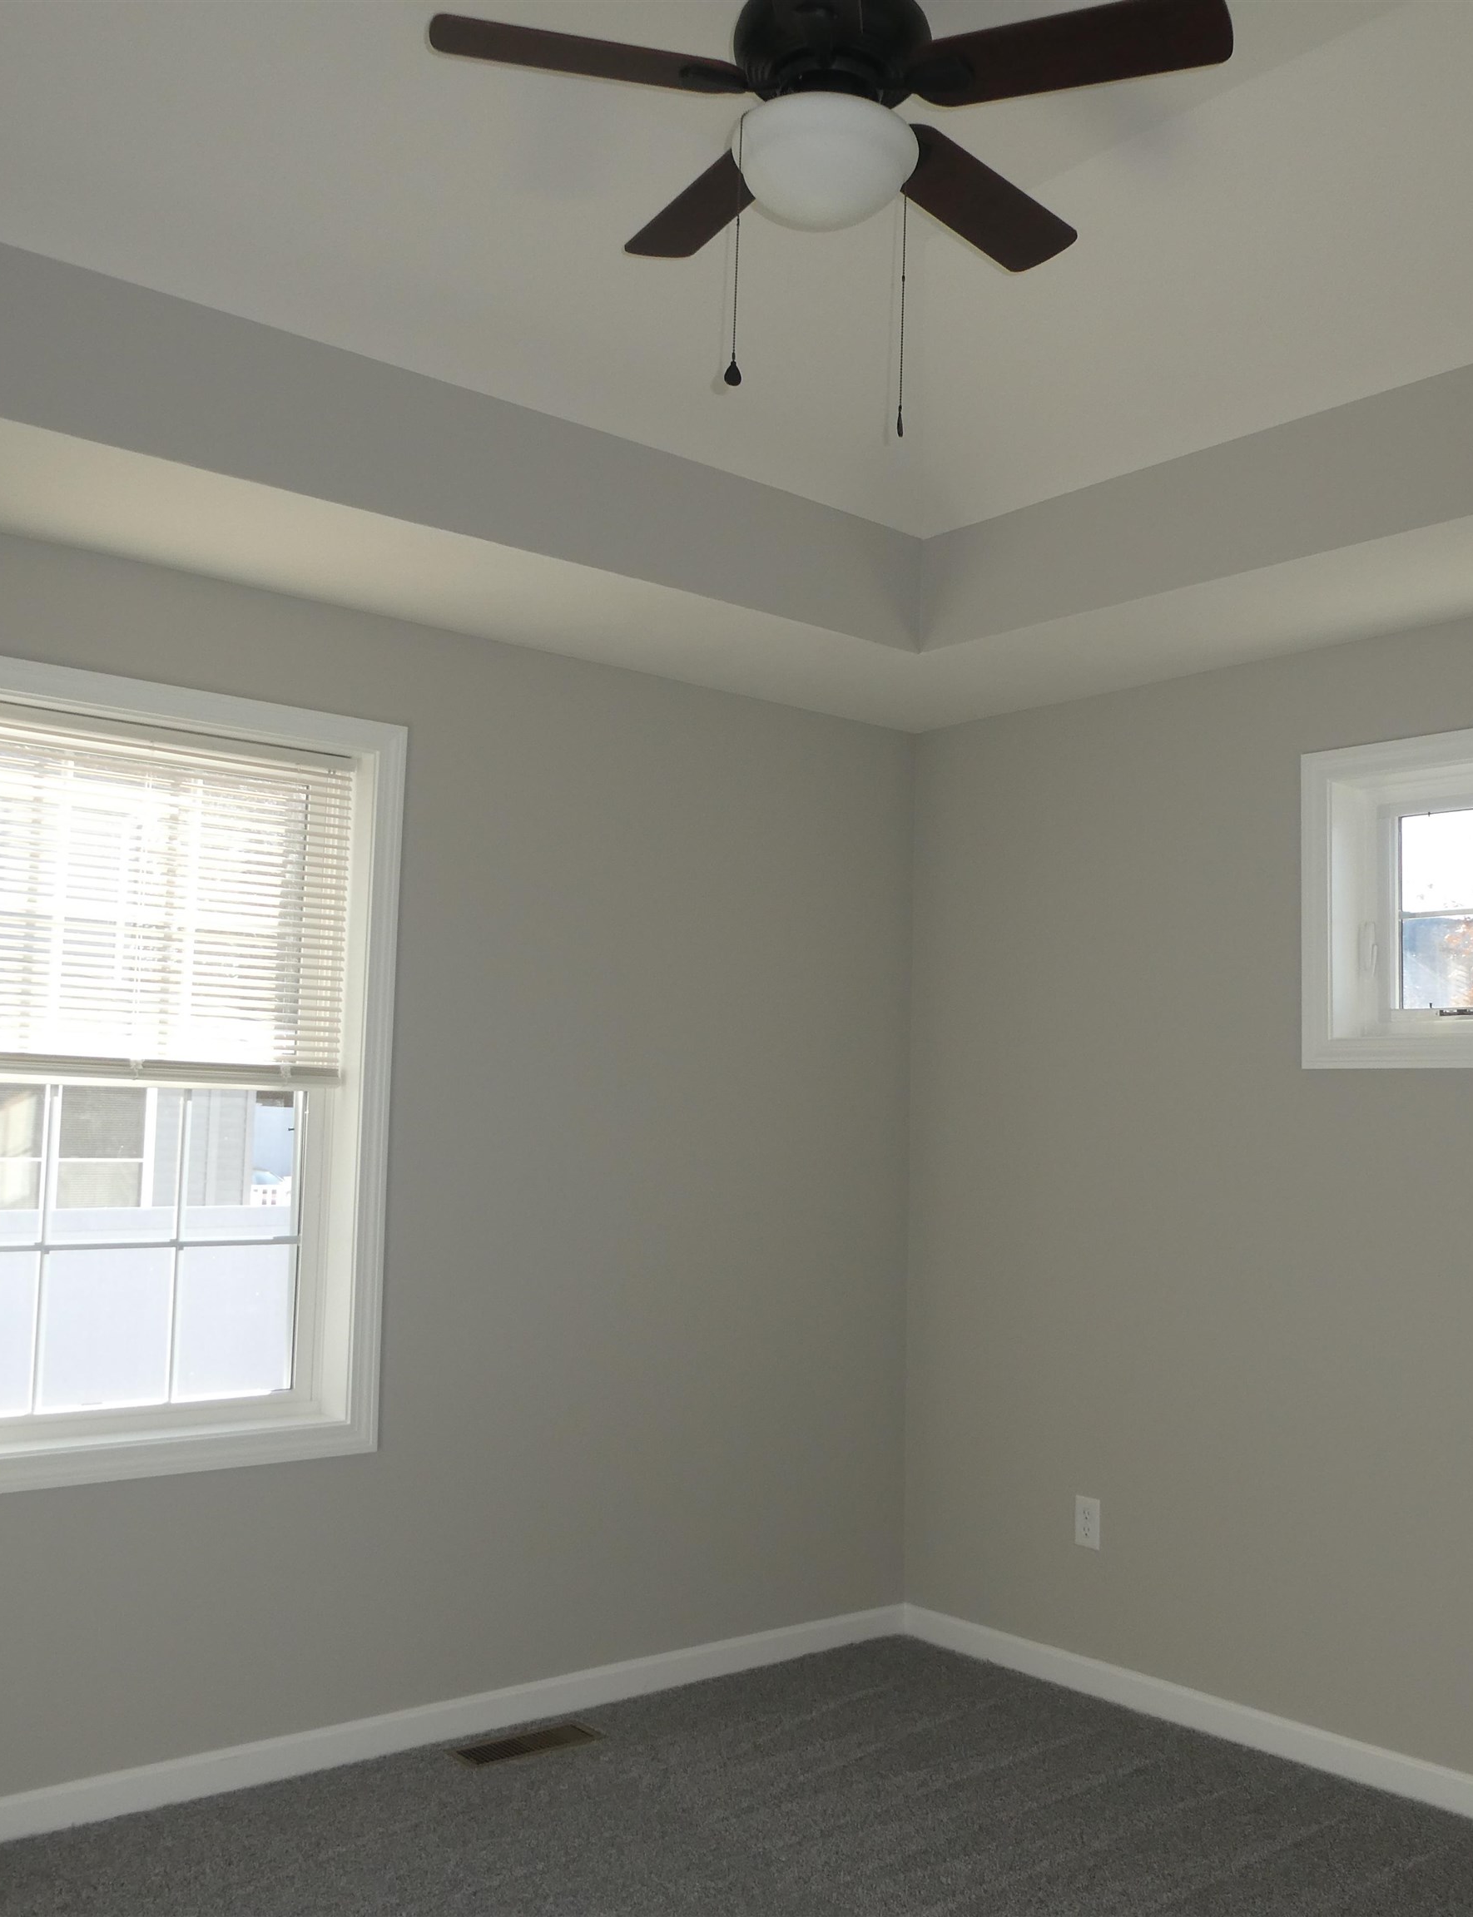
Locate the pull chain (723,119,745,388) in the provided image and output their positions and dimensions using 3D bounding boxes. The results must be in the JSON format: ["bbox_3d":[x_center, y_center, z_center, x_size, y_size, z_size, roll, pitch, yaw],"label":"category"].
[{"bbox_3d":[0.003,-0.952,2.380,0.025,0.370,0.022,1,-5,0],"label":"pull chain"}]

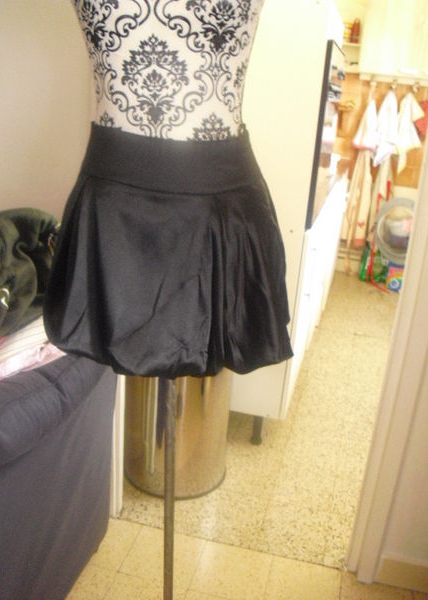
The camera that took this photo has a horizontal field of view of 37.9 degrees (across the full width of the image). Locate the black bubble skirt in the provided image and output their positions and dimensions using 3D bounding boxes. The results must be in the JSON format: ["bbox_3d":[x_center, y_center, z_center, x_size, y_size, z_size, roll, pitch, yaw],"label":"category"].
[{"bbox_3d":[-0.085,-0.105,1.151,0.465,0.400,0.360,5,18,8],"label":"black bubble skirt"}]

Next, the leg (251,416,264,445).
[{"bbox_3d":[0.172,0.497,2.413,0.042,0.123,0.042,9,19,13],"label":"leg"}]

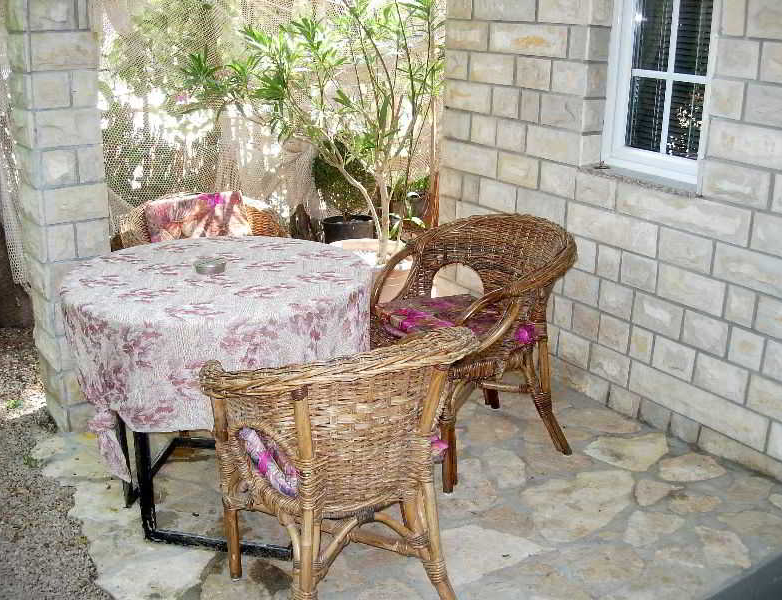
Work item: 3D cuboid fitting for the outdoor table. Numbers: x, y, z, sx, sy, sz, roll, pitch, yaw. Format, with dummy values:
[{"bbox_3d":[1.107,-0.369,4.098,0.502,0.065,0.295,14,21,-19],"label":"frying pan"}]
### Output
[{"bbox_3d":[-0.545,0.262,2.878,0.950,0.738,0.950,1,18,0],"label":"outdoor table"}]

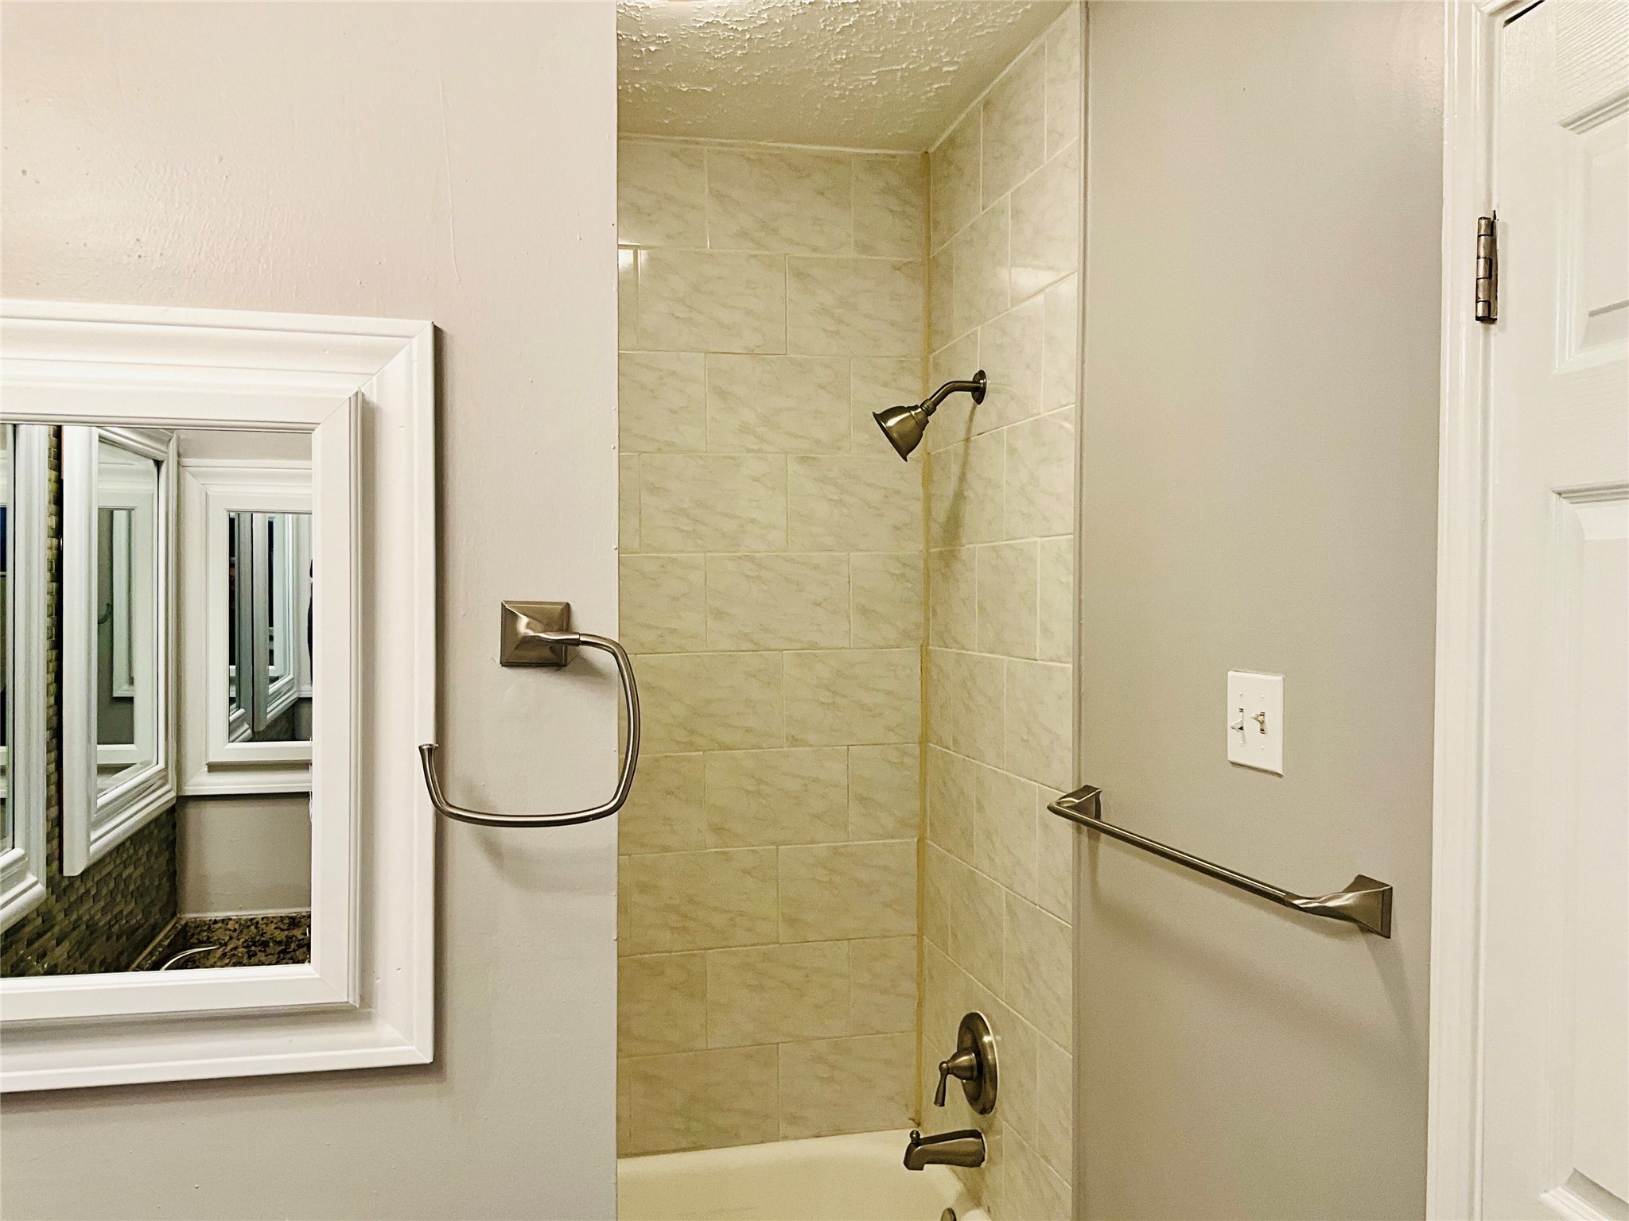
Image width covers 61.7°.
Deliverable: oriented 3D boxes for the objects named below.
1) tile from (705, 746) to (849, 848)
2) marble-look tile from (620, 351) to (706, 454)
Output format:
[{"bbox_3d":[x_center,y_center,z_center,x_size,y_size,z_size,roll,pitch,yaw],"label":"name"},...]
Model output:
[{"bbox_3d":[-0.076,0.388,2.821,0.303,0.202,0.010,0,1,-13],"label":"tile"},{"bbox_3d":[-0.368,-0.423,2.741,0.302,0.200,0.010,0,1,-13],"label":"marble-look tile"}]

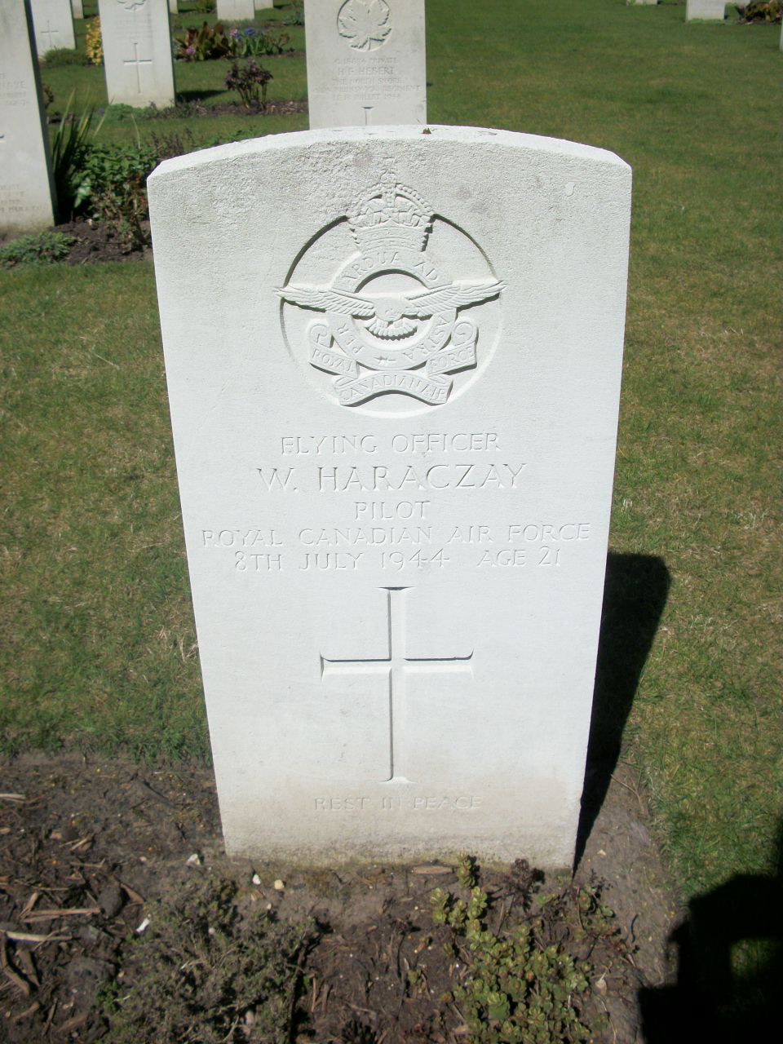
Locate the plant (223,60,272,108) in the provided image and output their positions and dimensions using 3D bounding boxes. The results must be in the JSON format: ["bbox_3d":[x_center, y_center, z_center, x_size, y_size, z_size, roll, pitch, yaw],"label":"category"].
[{"bbox_3d":[-0.780,-2.379,5.750,0.260,0.250,0.240,1,29,3],"label":"plant"}]

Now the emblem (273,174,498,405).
[{"bbox_3d":[-0.001,-0.186,0.854,0.182,0.193,0.015,1,27,4],"label":"emblem"}]

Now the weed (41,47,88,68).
[{"bbox_3d":[-2.445,-3.476,7.900,0.340,0.130,0.280,1,29,3],"label":"weed"}]

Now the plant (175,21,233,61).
[{"bbox_3d":[-1.374,-3.524,7.750,0.410,0.270,0.320,1,29,3],"label":"plant"}]

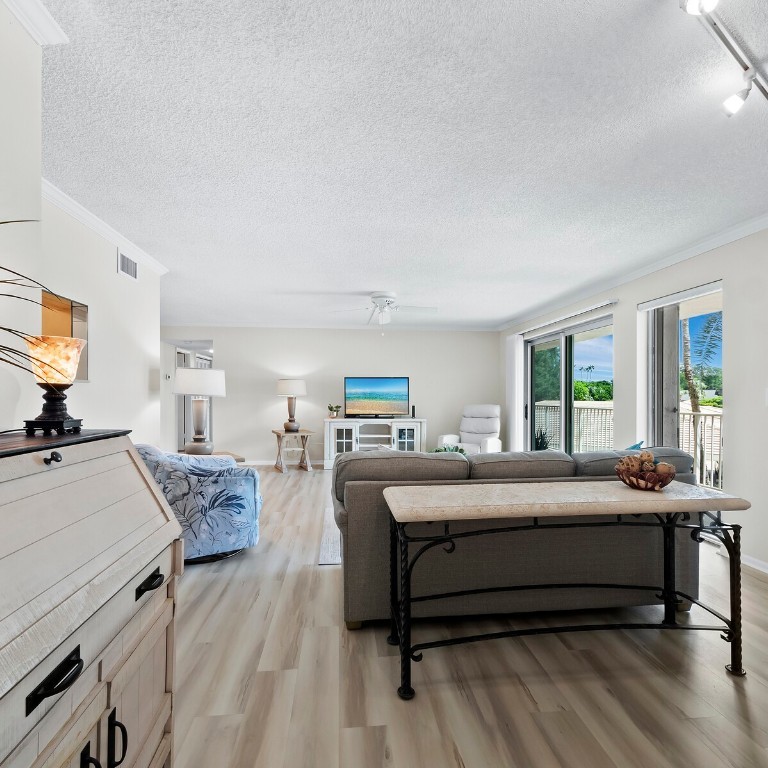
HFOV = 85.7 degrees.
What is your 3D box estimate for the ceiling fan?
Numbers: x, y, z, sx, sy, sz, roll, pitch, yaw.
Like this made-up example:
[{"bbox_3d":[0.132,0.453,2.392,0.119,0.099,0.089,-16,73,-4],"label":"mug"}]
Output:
[{"bbox_3d":[-0.010,-0.891,4.930,1.300,0.400,1.300,0,-1,-7],"label":"ceiling fan"}]

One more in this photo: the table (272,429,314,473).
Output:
[{"bbox_3d":[-1.487,1.101,6.820,0.600,0.610,0.620,1,-1,-23],"label":"table"}]

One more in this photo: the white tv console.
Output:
[{"bbox_3d":[-0.146,0.962,6.731,1.629,0.777,0.410,1,-1,-6],"label":"white tv console"}]

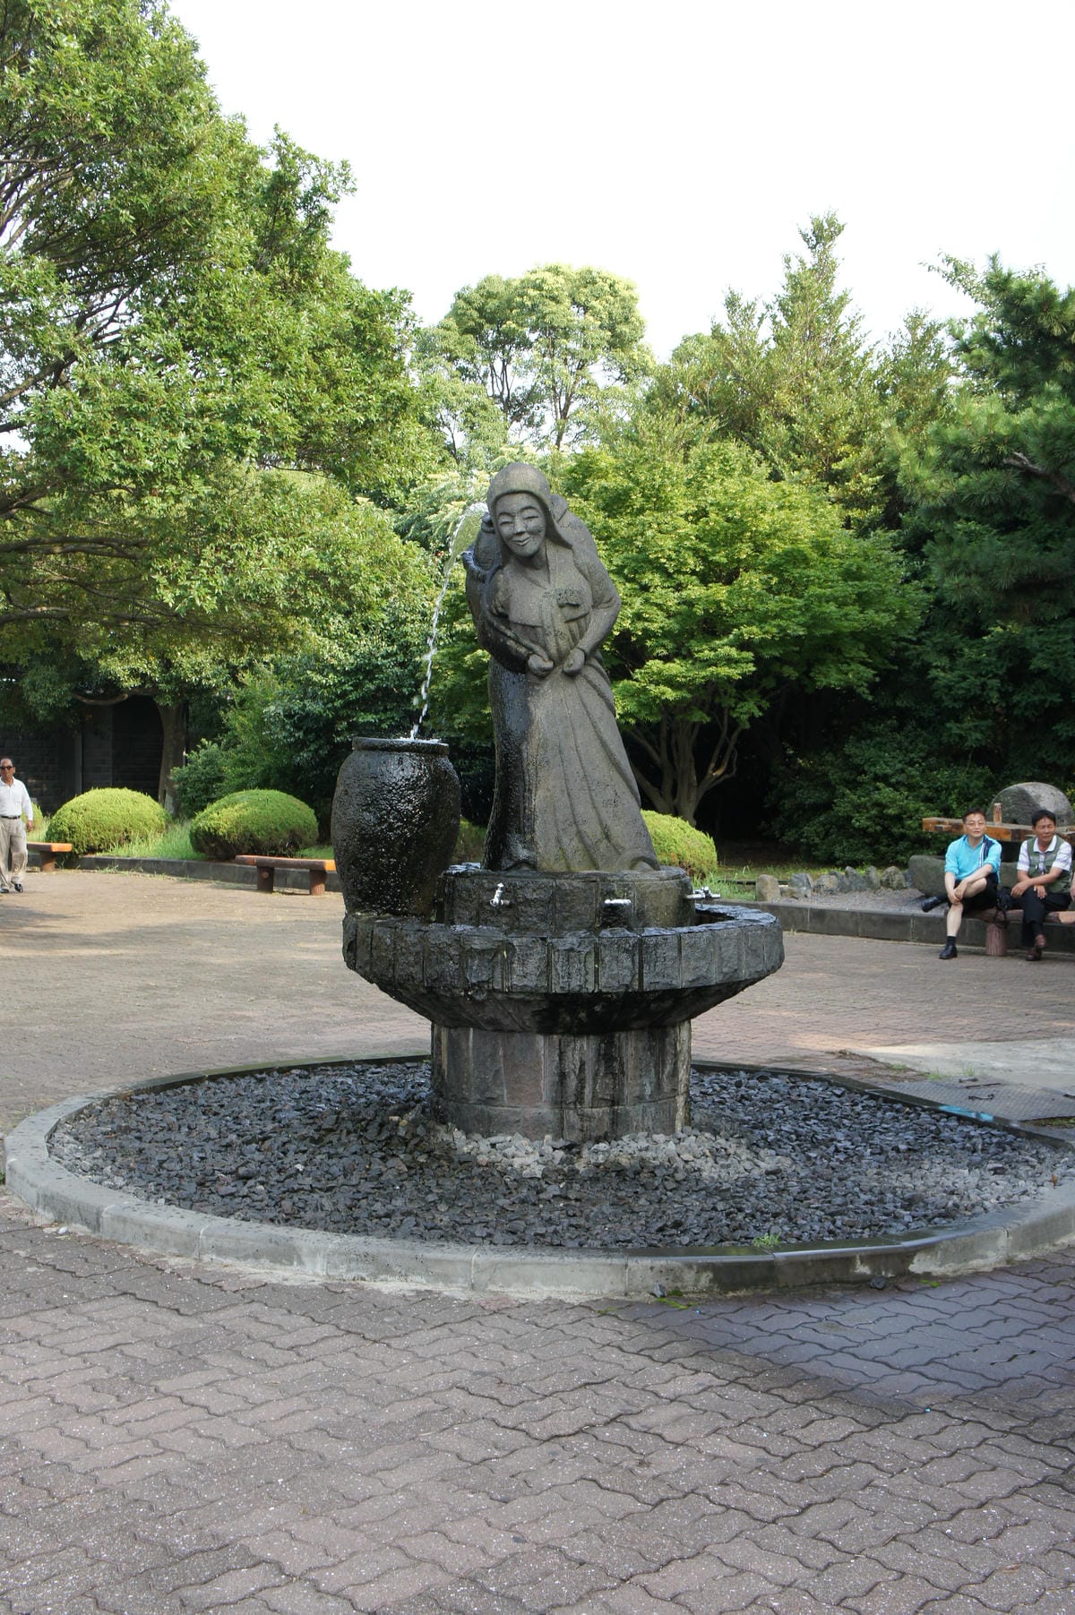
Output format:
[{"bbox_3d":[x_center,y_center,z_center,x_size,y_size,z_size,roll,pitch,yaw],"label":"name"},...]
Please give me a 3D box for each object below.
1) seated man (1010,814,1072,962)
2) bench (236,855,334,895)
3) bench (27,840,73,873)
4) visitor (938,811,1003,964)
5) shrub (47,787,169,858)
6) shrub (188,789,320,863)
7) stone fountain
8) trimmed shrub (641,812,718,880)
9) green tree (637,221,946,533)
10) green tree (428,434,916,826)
[{"bbox_3d":[4.252,0.661,16.350,0.580,1.260,0.750,1,1,30],"label":"seated man"},{"bbox_3d":[-3.103,0.850,24.200,1.560,0.430,0.420,2,2,44],"label":"bench"},{"bbox_3d":[-7.504,0.721,28.600,1.530,0.430,0.420,2,2,44],"label":"bench"},{"bbox_3d":[3.709,0.645,16.650,0.580,1.270,0.820,1,1,28],"label":"visitor"},{"bbox_3d":[-6.572,0.210,29.500,1.820,0.990,1.780,1,1,0],"label":"shrub"},{"bbox_3d":[-4.069,0.254,27.700,1.840,1.020,1.800,1,1,0],"label":"shrub"},{"bbox_3d":[0.093,-0.061,8.100,1.890,2.770,1.830,1,1,0],"label":"stone fountain"},{"bbox_3d":[1.338,0.448,24.200,1.850,0.870,1.800,1,1,0],"label":"trimmed shrub"},{"bbox_3d":[4.999,-5.380,37.000,6.000,11.900,6.000,1,1,0],"label":"green tree"},{"bbox_3d":[2.061,-2.446,29.300,7.300,6.300,7.000,1,1,0],"label":"green tree"}]

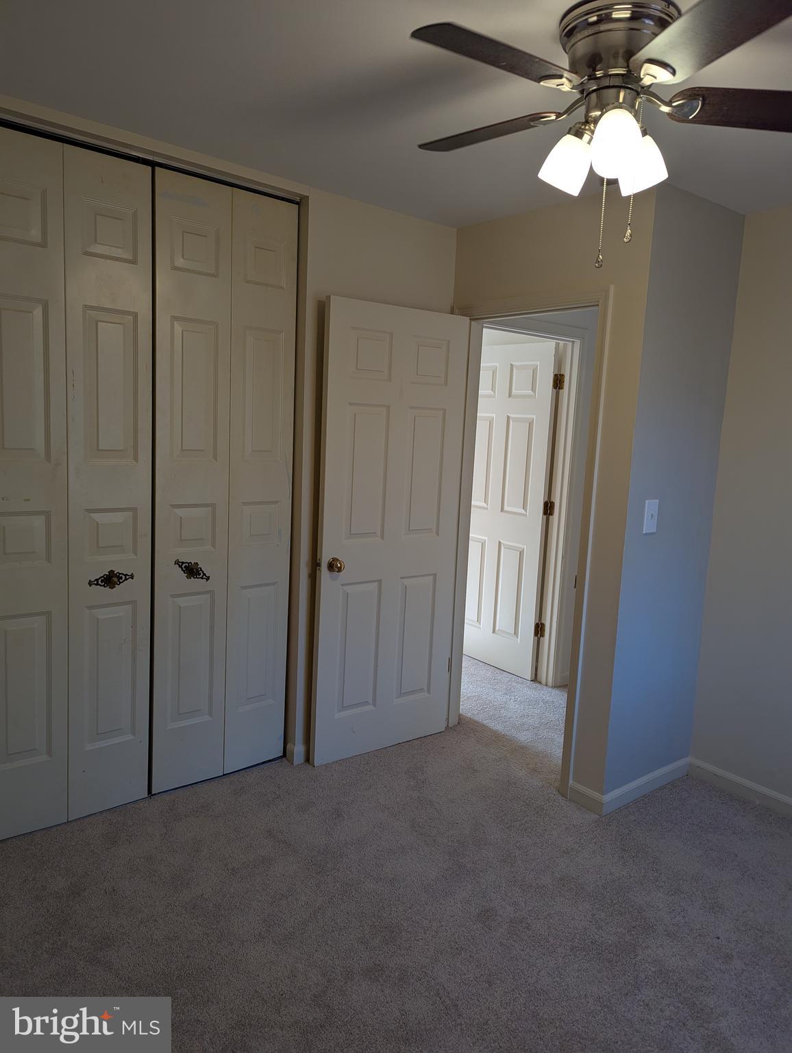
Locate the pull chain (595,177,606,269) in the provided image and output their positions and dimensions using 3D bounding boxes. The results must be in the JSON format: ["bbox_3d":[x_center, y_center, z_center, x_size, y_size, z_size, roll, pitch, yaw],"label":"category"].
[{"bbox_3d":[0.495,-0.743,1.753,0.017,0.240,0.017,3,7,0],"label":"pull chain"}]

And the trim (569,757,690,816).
[{"bbox_3d":[1.040,1.105,3.211,0.670,0.080,0.170,-3,9,-39],"label":"trim"}]

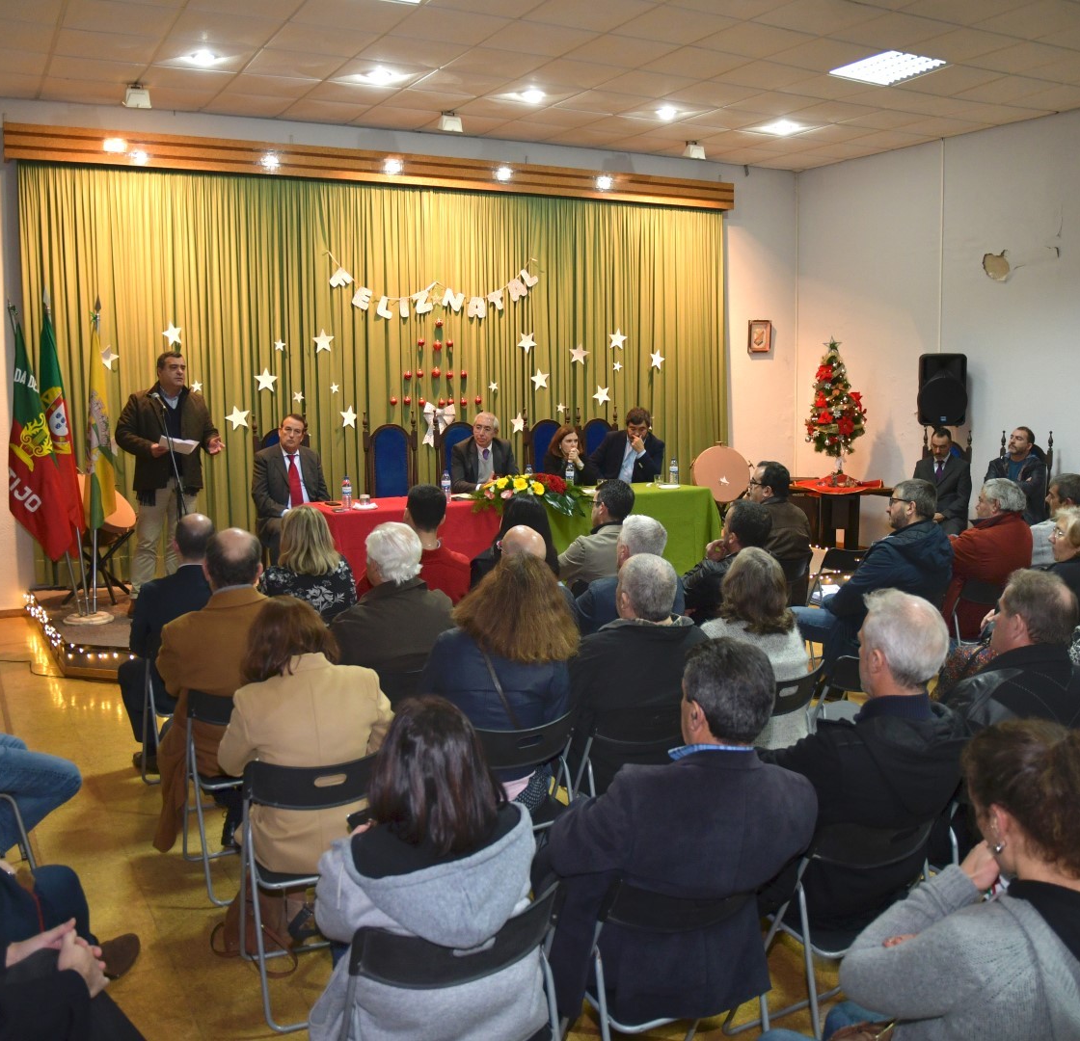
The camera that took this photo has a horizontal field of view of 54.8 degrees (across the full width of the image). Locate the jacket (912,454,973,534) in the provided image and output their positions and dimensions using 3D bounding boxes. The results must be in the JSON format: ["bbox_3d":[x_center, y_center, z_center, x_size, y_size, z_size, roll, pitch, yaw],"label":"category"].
[{"bbox_3d":[3.256,-0.198,8.458,0.520,0.650,0.420,6,10,35],"label":"jacket"}]

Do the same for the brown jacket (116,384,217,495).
[{"bbox_3d":[-2.465,-0.532,6.875,0.620,0.720,0.400,-6,10,-29],"label":"brown jacket"}]

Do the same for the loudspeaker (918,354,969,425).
[{"bbox_3d":[3.716,-1.205,9.603,0.410,0.670,0.380,2,9,18],"label":"loudspeaker"}]

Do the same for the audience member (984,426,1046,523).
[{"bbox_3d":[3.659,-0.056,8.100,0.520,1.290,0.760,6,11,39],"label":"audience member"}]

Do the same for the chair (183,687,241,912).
[{"bbox_3d":[-1.069,0.910,3.832,0.460,0.780,0.460,-6,10,-29],"label":"chair"}]

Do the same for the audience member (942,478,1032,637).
[{"bbox_3d":[2.301,0.402,5.692,0.540,1.300,0.780,-6,10,-33],"label":"audience member"}]

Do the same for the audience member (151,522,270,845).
[{"bbox_3d":[-1.113,0.648,3.863,0.600,1.280,0.780,-6,10,-29],"label":"audience member"}]

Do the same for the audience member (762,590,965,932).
[{"bbox_3d":[0.701,0.782,2.812,0.560,1.290,0.820,-5,10,-24],"label":"audience member"}]

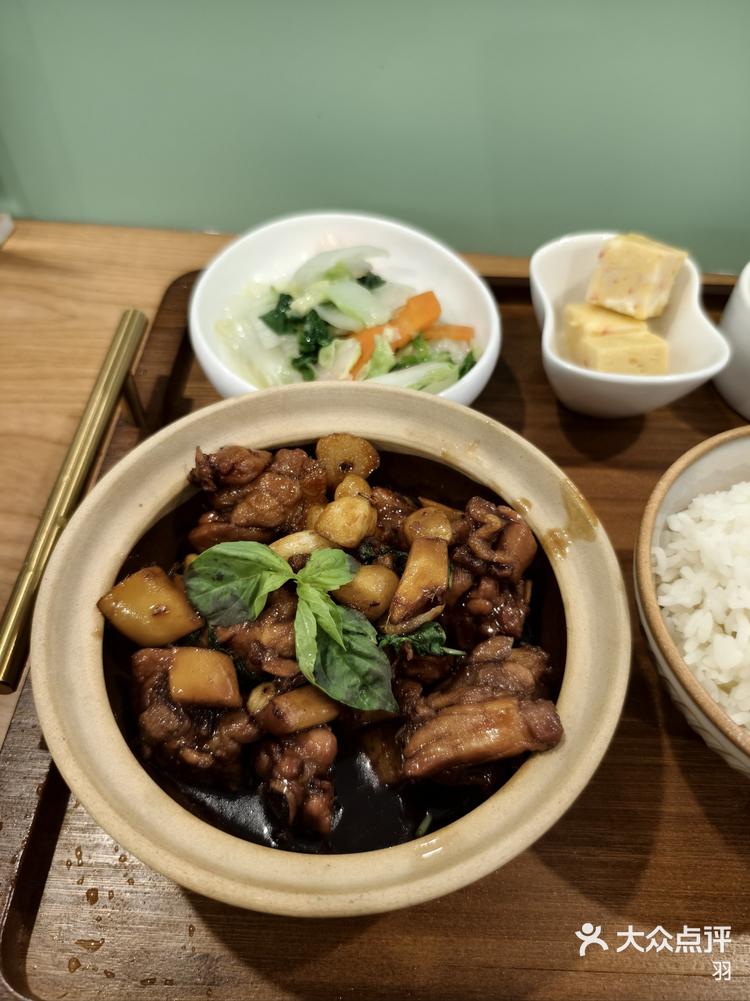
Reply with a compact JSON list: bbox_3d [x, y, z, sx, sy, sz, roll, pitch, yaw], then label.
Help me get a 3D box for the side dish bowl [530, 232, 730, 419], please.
[{"bbox_3d":[0.115,-0.079,0.333,0.085,0.050,0.105,1,53,-1],"label":"side dish bowl"}]

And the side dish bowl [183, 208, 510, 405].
[{"bbox_3d":[-0.013,-0.078,0.323,0.141,0.057,0.139,1,53,-1],"label":"side dish bowl"}]

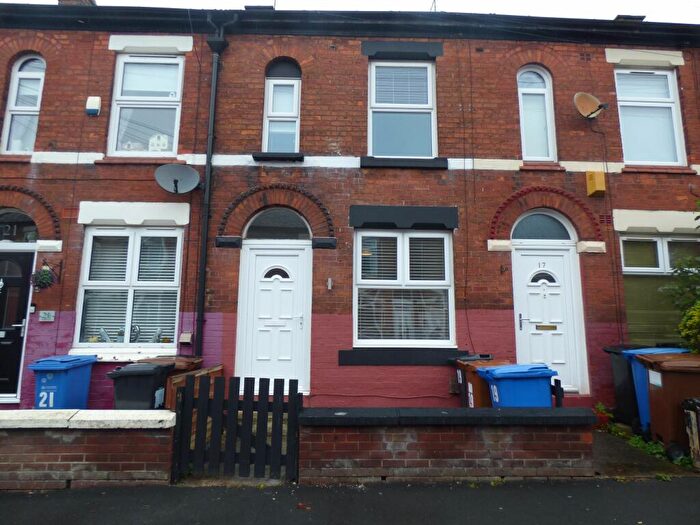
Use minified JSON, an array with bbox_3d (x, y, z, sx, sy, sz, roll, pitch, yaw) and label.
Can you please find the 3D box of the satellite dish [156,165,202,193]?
[{"bbox_3d":[-2.261,-1.136,5.293,0.560,0.480,0.370,3,-9,-17],"label":"satellite dish"}]

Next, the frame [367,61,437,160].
[{"bbox_3d":[0.779,-2.281,6.034,1.014,1.514,0.120,1,-9,-2],"label":"frame"}]

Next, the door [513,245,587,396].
[{"bbox_3d":[2.760,0.772,5.711,0.980,2.094,0.100,1,-9,-2],"label":"door"}]

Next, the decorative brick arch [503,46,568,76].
[{"bbox_3d":[2.796,-3.034,6.149,1.004,0.488,0.120,1,-9,-2],"label":"decorative brick arch"}]

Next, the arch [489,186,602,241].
[{"bbox_3d":[2.774,-0.698,5.784,1.612,0.801,0.130,1,-9,-2],"label":"arch"}]

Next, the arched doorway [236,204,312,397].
[{"bbox_3d":[-1.003,0.476,5.556,0.974,2.537,0.180,1,-9,-2],"label":"arched doorway"}]

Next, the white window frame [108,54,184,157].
[{"bbox_3d":[-2.952,-2.300,5.943,1.009,1.598,0.080,1,-9,-2],"label":"white window frame"}]

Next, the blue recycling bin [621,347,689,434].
[{"bbox_3d":[3.653,1.566,4.774,0.580,1.070,0.500,1,-9,-2],"label":"blue recycling bin"}]

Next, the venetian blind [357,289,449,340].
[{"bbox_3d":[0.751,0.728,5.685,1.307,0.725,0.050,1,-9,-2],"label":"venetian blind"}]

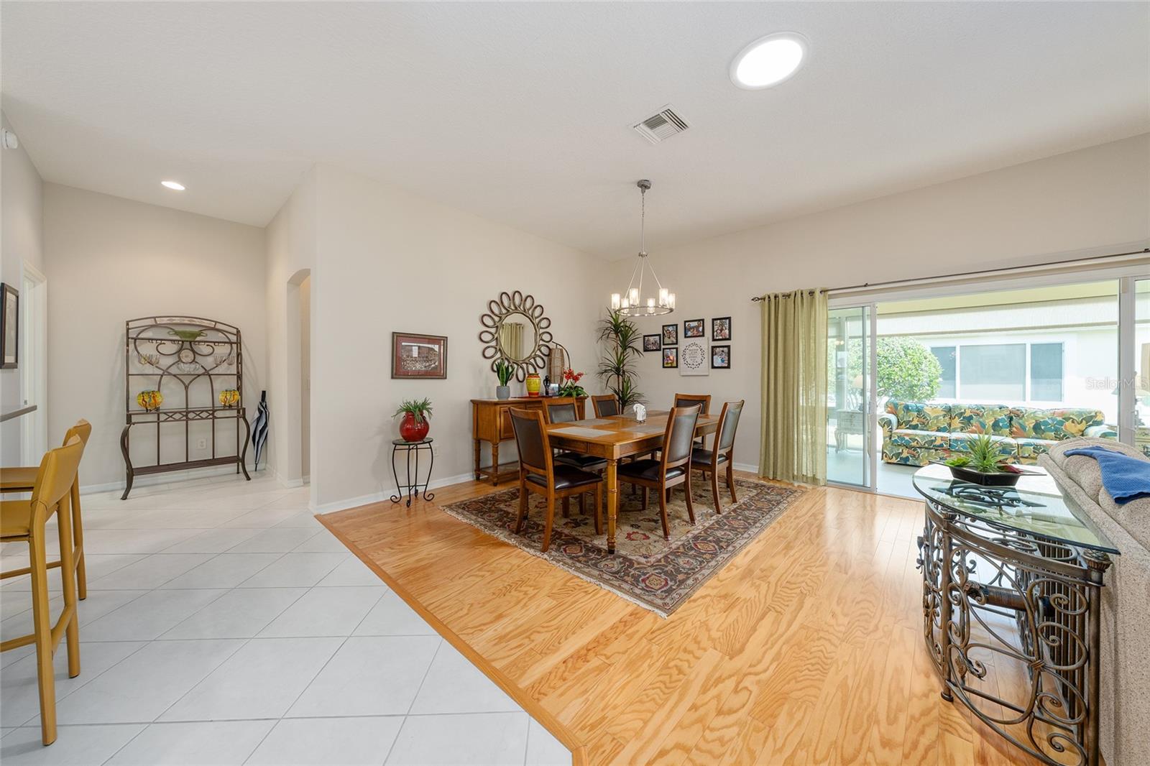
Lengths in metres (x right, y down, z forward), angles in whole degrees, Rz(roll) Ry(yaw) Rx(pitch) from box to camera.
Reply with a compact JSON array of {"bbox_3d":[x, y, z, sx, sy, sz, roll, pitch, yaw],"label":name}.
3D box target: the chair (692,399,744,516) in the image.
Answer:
[{"bbox_3d":[1.246,0.653,3.656,0.580,0.970,0.470,1,1,40],"label":"chair"}]

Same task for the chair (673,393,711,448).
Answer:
[{"bbox_3d":[1.320,0.651,4.708,0.560,0.955,0.470,0,1,-42],"label":"chair"}]

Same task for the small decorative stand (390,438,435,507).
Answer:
[{"bbox_3d":[-1.532,0.835,3.617,0.360,0.580,0.360,1,1,42],"label":"small decorative stand"}]

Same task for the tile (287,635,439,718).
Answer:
[{"bbox_3d":[-0.797,1.146,1.519,0.413,0.010,0.413,0,0,-3],"label":"tile"}]

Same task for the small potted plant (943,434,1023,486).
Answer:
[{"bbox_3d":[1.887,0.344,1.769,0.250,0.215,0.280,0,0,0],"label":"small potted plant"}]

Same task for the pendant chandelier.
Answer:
[{"bbox_3d":[0.672,-1.321,3.720,0.620,1.290,0.620,0,0,0],"label":"pendant chandelier"}]

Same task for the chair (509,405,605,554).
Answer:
[{"bbox_3d":[-0.149,0.651,2.893,0.580,0.970,0.470,0,1,-40],"label":"chair"}]

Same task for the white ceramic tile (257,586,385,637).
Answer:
[{"bbox_3d":[-1.243,1.152,1.942,0.428,0.010,0.428,0,0,-2],"label":"white ceramic tile"}]

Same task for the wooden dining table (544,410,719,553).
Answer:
[{"bbox_3d":[0.657,0.761,3.752,1.060,0.740,2.400,1,1,42],"label":"wooden dining table"}]

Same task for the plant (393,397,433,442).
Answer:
[{"bbox_3d":[-1.535,0.349,3.636,0.360,0.405,0.360,1,1,41],"label":"plant"}]

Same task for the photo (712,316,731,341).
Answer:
[{"bbox_3d":[1.958,-0.711,5.111,0.250,0.305,0.020,1,1,42],"label":"photo"}]

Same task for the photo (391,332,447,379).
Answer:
[{"bbox_3d":[-1.565,-0.265,3.918,0.025,0.450,0.585,1,1,41],"label":"photo"}]

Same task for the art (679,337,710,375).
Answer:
[{"bbox_3d":[1.665,-0.360,5.361,0.415,0.520,0.030,1,1,42],"label":"art"}]

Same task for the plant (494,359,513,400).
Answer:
[{"bbox_3d":[-0.829,-0.032,4.455,0.220,0.455,0.220,0,0,0],"label":"plant"}]

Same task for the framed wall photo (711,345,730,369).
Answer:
[{"bbox_3d":[1.954,-0.352,5.138,0.255,0.305,0.020,1,1,41],"label":"framed wall photo"}]

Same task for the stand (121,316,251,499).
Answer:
[{"bbox_3d":[-4.190,0.188,4.171,0.480,1.840,0.960,1,1,42],"label":"stand"}]

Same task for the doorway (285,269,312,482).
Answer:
[{"bbox_3d":[-2.687,0.023,3.839,1.000,2.200,0.150,1,1,42],"label":"doorway"}]

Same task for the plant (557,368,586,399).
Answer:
[{"bbox_3d":[-0.045,0.005,5.323,0.310,0.420,0.350,1,1,42],"label":"plant"}]

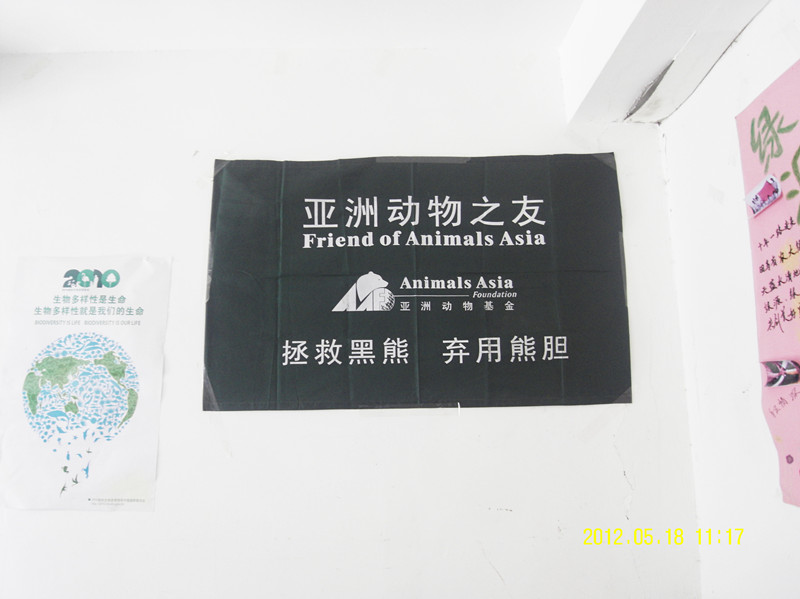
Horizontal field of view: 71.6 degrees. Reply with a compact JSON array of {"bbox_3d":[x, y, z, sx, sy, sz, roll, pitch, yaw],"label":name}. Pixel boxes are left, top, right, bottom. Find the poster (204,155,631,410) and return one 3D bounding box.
[{"bbox_3d":[0.057,-0.082,2.010,1.500,0.925,0.020,-1,-9,1],"label":"poster"}]

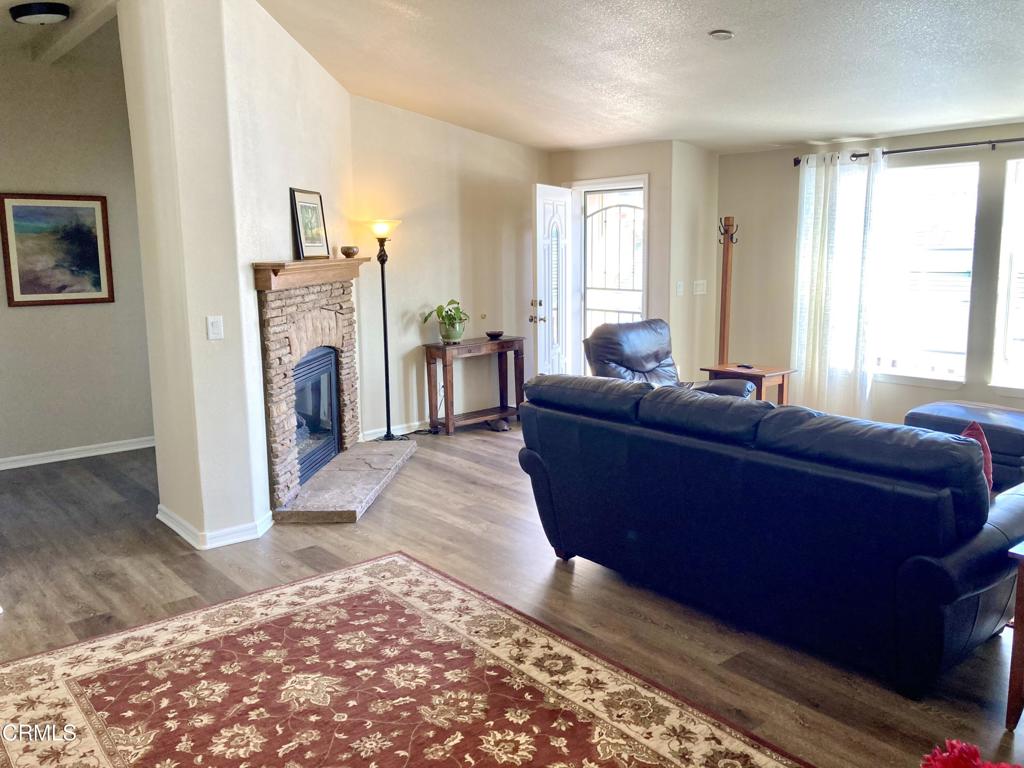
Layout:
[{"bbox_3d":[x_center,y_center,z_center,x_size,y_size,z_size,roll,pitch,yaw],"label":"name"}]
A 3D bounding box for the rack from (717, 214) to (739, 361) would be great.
[{"bbox_3d":[1.784,-0.510,6.993,0.420,1.755,0.420,-9,12,-41],"label":"rack"}]

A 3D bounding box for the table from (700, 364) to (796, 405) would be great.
[{"bbox_3d":[1.896,0.161,6.619,0.460,0.540,0.580,-9,12,-41],"label":"table"}]

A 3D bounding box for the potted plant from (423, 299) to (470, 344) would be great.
[{"bbox_3d":[-0.510,-0.518,6.983,0.340,0.375,0.310,-9,12,-41],"label":"potted plant"}]

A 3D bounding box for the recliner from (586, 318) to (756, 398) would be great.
[{"bbox_3d":[1.174,0.074,5.841,0.930,0.970,0.980,-9,12,-41],"label":"recliner"}]

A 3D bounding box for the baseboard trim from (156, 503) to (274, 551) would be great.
[{"bbox_3d":[-1.643,0.747,4.636,0.500,0.086,0.730,-9,12,-41],"label":"baseboard trim"}]

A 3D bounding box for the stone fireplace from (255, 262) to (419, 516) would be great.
[{"bbox_3d":[-1.078,-0.082,5.455,0.530,1.455,1.870,0,9,3],"label":"stone fireplace"}]

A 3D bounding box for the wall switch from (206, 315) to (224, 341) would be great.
[{"bbox_3d":[-1.486,-0.282,4.153,0.074,0.116,0.012,-9,12,-41],"label":"wall switch"}]

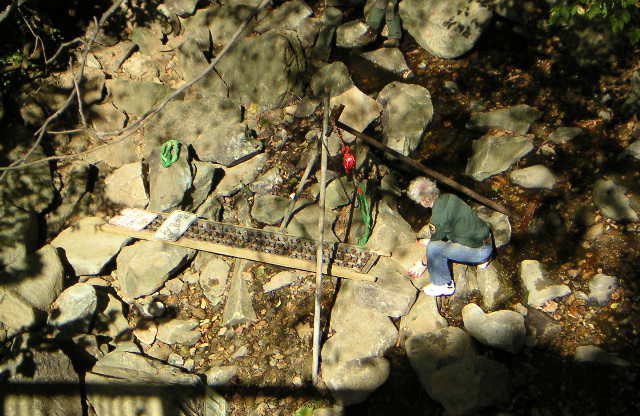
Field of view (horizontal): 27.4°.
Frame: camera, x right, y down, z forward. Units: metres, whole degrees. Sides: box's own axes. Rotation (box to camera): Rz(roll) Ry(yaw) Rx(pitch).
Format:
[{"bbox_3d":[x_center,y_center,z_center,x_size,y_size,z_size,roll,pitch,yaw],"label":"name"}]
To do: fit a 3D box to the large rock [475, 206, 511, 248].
[{"bbox_3d":[1.506,0.179,11.800,0.384,0.244,0.375,0,41,0],"label":"large rock"}]

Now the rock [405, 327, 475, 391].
[{"bbox_3d":[0.957,1.222,10.600,0.531,0.334,0.445,0,41,0],"label":"rock"}]

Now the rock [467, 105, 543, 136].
[{"bbox_3d":[1.764,-0.851,12.617,0.700,0.200,0.300,-5,42,-6],"label":"rock"}]

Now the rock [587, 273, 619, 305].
[{"bbox_3d":[2.373,0.682,10.989,0.270,0.190,0.280,0,42,0],"label":"rock"}]

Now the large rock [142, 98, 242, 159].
[{"bbox_3d":[-1.205,-0.751,12.408,0.945,0.387,0.595,0,40,0],"label":"large rock"}]

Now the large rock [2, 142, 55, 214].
[{"bbox_3d":[-2.487,-0.260,11.200,0.430,0.400,0.440,0,40,0],"label":"large rock"}]

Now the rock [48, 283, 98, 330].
[{"bbox_3d":[-1.986,0.792,10.581,0.400,0.250,0.300,-21,45,-22],"label":"rock"}]

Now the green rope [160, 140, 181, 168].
[{"bbox_3d":[-1.310,-0.469,11.500,0.170,0.140,0.200,0,40,0],"label":"green rope"}]

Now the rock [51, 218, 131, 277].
[{"bbox_3d":[-1.922,0.323,11.093,0.640,0.280,0.480,0,41,0],"label":"rock"}]

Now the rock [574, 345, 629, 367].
[{"bbox_3d":[2.187,1.146,10.200,0.407,0.120,0.180,0,40,0],"label":"rock"}]

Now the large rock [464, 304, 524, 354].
[{"bbox_3d":[1.445,0.998,10.868,0.530,0.265,0.441,0,40,0],"label":"large rock"}]

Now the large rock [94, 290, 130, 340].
[{"bbox_3d":[-1.725,0.894,10.914,0.299,0.257,0.428,0,40,0],"label":"large rock"}]

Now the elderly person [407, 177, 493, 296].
[{"bbox_3d":[1.026,0.237,10.600,0.680,1.070,0.500,-5,41,-6],"label":"elderly person"}]

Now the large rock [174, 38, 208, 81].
[{"bbox_3d":[-1.323,-1.534,13.600,0.334,0.290,0.414,0,41,0],"label":"large rock"}]

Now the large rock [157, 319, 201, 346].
[{"bbox_3d":[-1.168,1.027,10.832,0.363,0.149,0.230,0,40,0],"label":"large rock"}]

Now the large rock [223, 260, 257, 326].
[{"bbox_3d":[-0.644,0.684,10.500,0.264,0.180,0.580,0,40,0],"label":"large rock"}]

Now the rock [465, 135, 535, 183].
[{"bbox_3d":[1.635,-0.455,11.985,0.620,0.240,0.380,-13,43,-15],"label":"rock"}]

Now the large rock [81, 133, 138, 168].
[{"bbox_3d":[-1.860,-0.508,11.600,0.497,0.200,0.300,0,40,0],"label":"large rock"}]

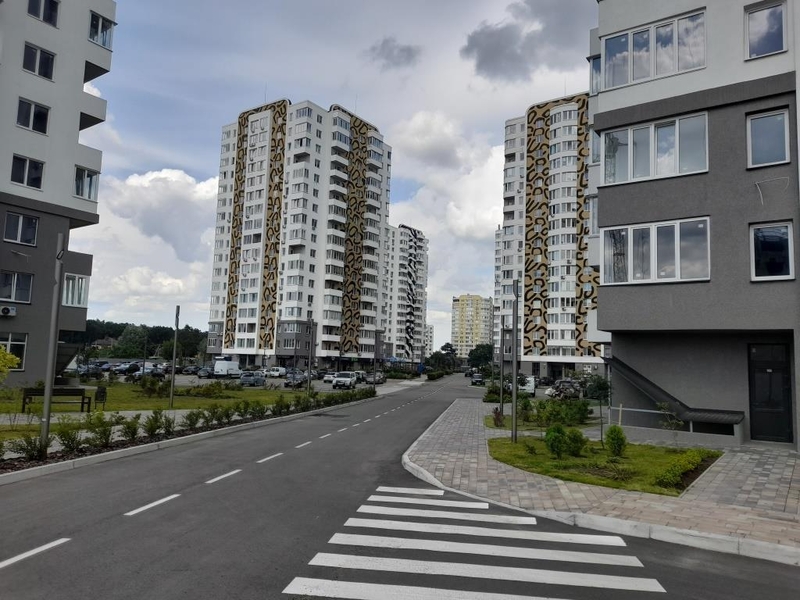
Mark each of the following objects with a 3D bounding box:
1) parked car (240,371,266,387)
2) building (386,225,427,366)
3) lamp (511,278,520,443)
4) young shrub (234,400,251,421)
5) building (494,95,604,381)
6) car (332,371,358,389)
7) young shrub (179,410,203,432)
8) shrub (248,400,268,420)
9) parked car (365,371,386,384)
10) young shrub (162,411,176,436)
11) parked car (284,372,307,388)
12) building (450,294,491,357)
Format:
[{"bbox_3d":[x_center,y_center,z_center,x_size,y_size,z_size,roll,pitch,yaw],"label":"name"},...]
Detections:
[{"bbox_3d":[-14.408,7.787,57.070,1.660,1.500,3.750,2,-5,3],"label":"parked car"},{"bbox_3d":[-7.963,0.006,221.328,26.000,51.000,28.000,-2,-7,36],"label":"building"},{"bbox_3d":[2.809,1.427,13.911,0.150,3.950,0.150,1,-5,7],"label":"lamp"},{"bbox_3d":[-5.263,3.677,19.380,0.536,0.619,0.536,2,-6,0],"label":"young shrub"},{"bbox_3d":[38.196,-10.588,120.921,25.500,54.410,25.000,-2,-7,34],"label":"building"},{"bbox_3d":[-5.648,8.308,60.090,1.850,1.780,4.700,2,-6,4],"label":"car"},{"bbox_3d":[-5.124,2.931,14.184,0.520,0.560,0.480,1,-5,7],"label":"young shrub"},{"bbox_3d":[-5.419,4.232,22.129,0.728,0.728,0.728,1,-6,8],"label":"shrub"},{"bbox_3d":[-2.731,8.671,65.071,1.780,1.520,4.300,1,-5,7],"label":"parked car"},{"bbox_3d":[-5.265,2.815,13.246,0.320,0.550,0.330,1,-5,7],"label":"young shrub"},{"bbox_3d":[-10.142,7.848,56.576,1.740,1.500,4.300,2,-6,3],"label":"parked car"},{"bbox_3d":[52.864,23.039,414.292,27.000,49.000,22.000,1,-5,10],"label":"building"}]

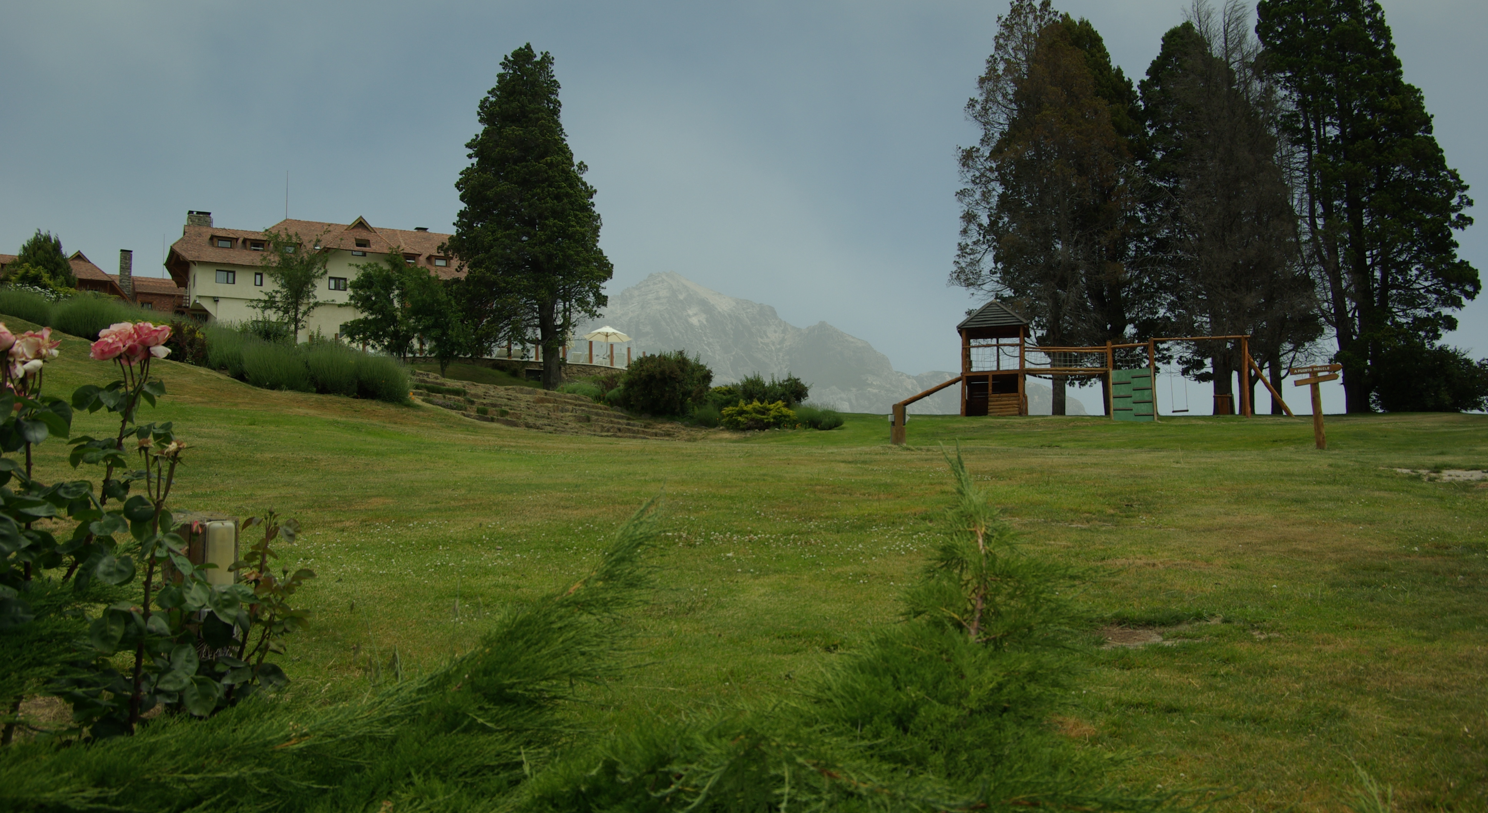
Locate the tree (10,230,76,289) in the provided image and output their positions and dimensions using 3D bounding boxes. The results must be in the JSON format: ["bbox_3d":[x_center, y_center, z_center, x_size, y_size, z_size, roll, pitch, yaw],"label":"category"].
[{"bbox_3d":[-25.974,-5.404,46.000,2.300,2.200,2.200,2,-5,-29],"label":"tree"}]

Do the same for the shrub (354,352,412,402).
[{"bbox_3d":[-8.285,-0.653,28.486,1.240,1.140,1.250,0,1,-16],"label":"shrub"}]

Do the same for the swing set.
[{"bbox_3d":[9.101,-1.174,33.000,10.300,3.200,2.400,-1,-5,10],"label":"swing set"}]

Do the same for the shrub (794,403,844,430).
[{"bbox_3d":[2.038,0.271,34.000,1.300,0.700,1.100,-1,-5,3],"label":"shrub"}]

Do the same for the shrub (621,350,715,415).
[{"bbox_3d":[-2.307,-0.649,36.500,2.600,1.900,2.350,0,-5,-4],"label":"shrub"}]

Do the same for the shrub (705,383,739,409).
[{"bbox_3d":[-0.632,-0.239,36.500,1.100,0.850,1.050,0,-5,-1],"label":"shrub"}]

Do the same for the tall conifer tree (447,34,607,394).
[{"bbox_3d":[-7.431,-6.559,42.856,5.510,11.870,5.400,0,1,-10],"label":"tall conifer tree"}]

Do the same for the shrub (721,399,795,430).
[{"bbox_3d":[0.395,0.229,34.990,2.070,0.840,1.800,0,1,1],"label":"shrub"}]

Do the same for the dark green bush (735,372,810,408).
[{"bbox_3d":[0.849,-0.398,37.000,2.150,1.300,1.700,-1,-5,1],"label":"dark green bush"}]

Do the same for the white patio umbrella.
[{"bbox_3d":[-7.466,-3.261,67.000,2.650,2.250,2.650,0,-5,-6],"label":"white patio umbrella"}]

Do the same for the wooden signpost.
[{"bbox_3d":[11.046,0.000,24.000,0.930,1.600,0.250,-2,-5,12],"label":"wooden signpost"}]

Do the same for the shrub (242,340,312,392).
[{"bbox_3d":[-10.840,-0.957,28.785,1.600,1.200,1.400,0,1,-21],"label":"shrub"}]

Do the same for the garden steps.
[{"bbox_3d":[-5.535,-0.120,35.500,7.900,1.750,5.000,0,1,5],"label":"garden steps"}]

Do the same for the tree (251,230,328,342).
[{"bbox_3d":[-16.491,-4.127,44.945,2.860,4.500,2.800,0,1,-20],"label":"tree"}]

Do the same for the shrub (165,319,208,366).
[{"bbox_3d":[-12.782,-1.454,28.487,1.010,1.080,1.050,0,2,-24],"label":"shrub"}]

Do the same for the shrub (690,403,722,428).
[{"bbox_3d":[-1.051,0.239,34.000,0.860,0.680,0.800,0,-5,-2],"label":"shrub"}]

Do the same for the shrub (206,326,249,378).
[{"bbox_3d":[-10.001,-1.056,24.000,0.900,1.000,0.850,1,-5,-23],"label":"shrub"}]

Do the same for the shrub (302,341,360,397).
[{"bbox_3d":[-9.472,-0.880,28.485,1.270,1.270,1.300,0,1,-18],"label":"shrub"}]

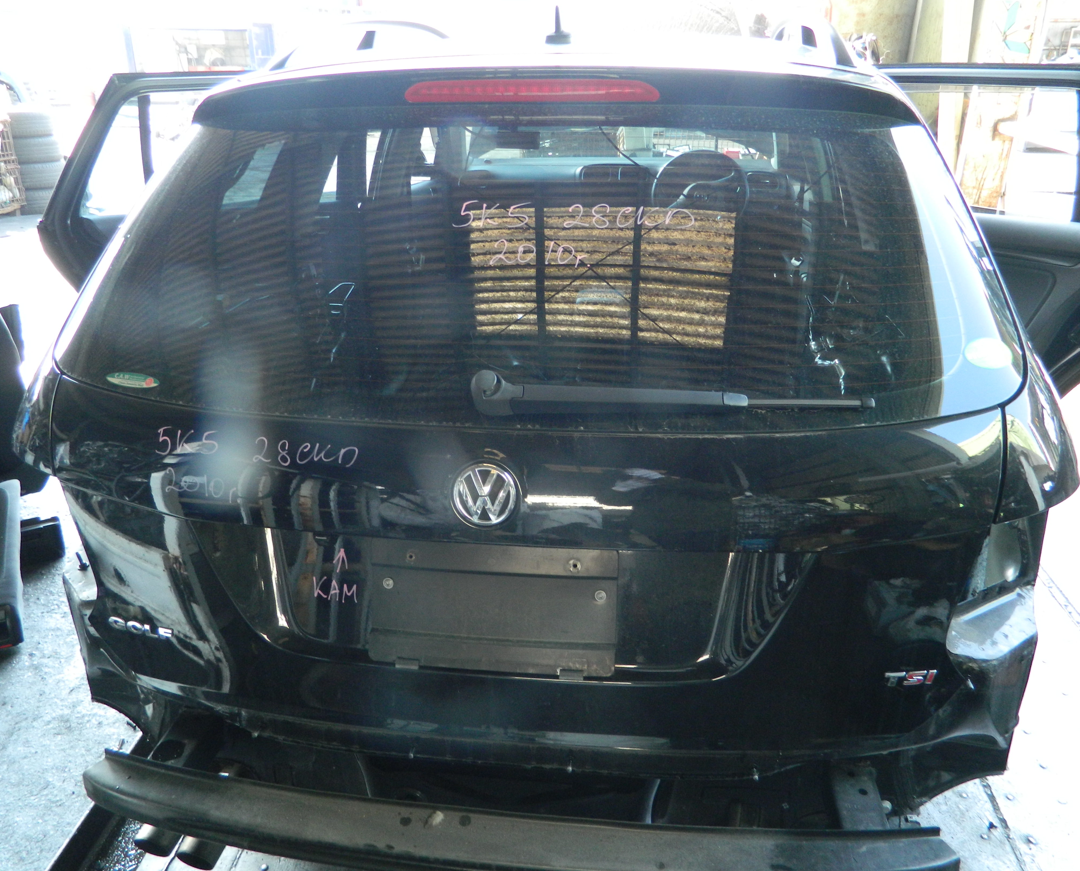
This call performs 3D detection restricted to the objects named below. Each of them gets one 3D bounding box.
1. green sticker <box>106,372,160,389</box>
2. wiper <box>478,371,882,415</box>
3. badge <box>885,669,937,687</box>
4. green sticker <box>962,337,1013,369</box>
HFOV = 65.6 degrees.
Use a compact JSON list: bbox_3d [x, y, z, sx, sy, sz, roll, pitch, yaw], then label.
[{"bbox_3d":[-0.546,-0.074,1.125,0.088,0.002,0.022,6,68,18],"label":"green sticker"},{"bbox_3d":[0.157,-0.048,0.995,0.472,0.042,0.050,1,69,0],"label":"wiper"},{"bbox_3d":[0.471,0.308,1.065,0.067,0.019,0.005,-1,9,-4],"label":"badge"},{"bbox_3d":[0.572,-0.104,1.070,0.067,0.002,0.044,-4,67,-9],"label":"green sticker"}]

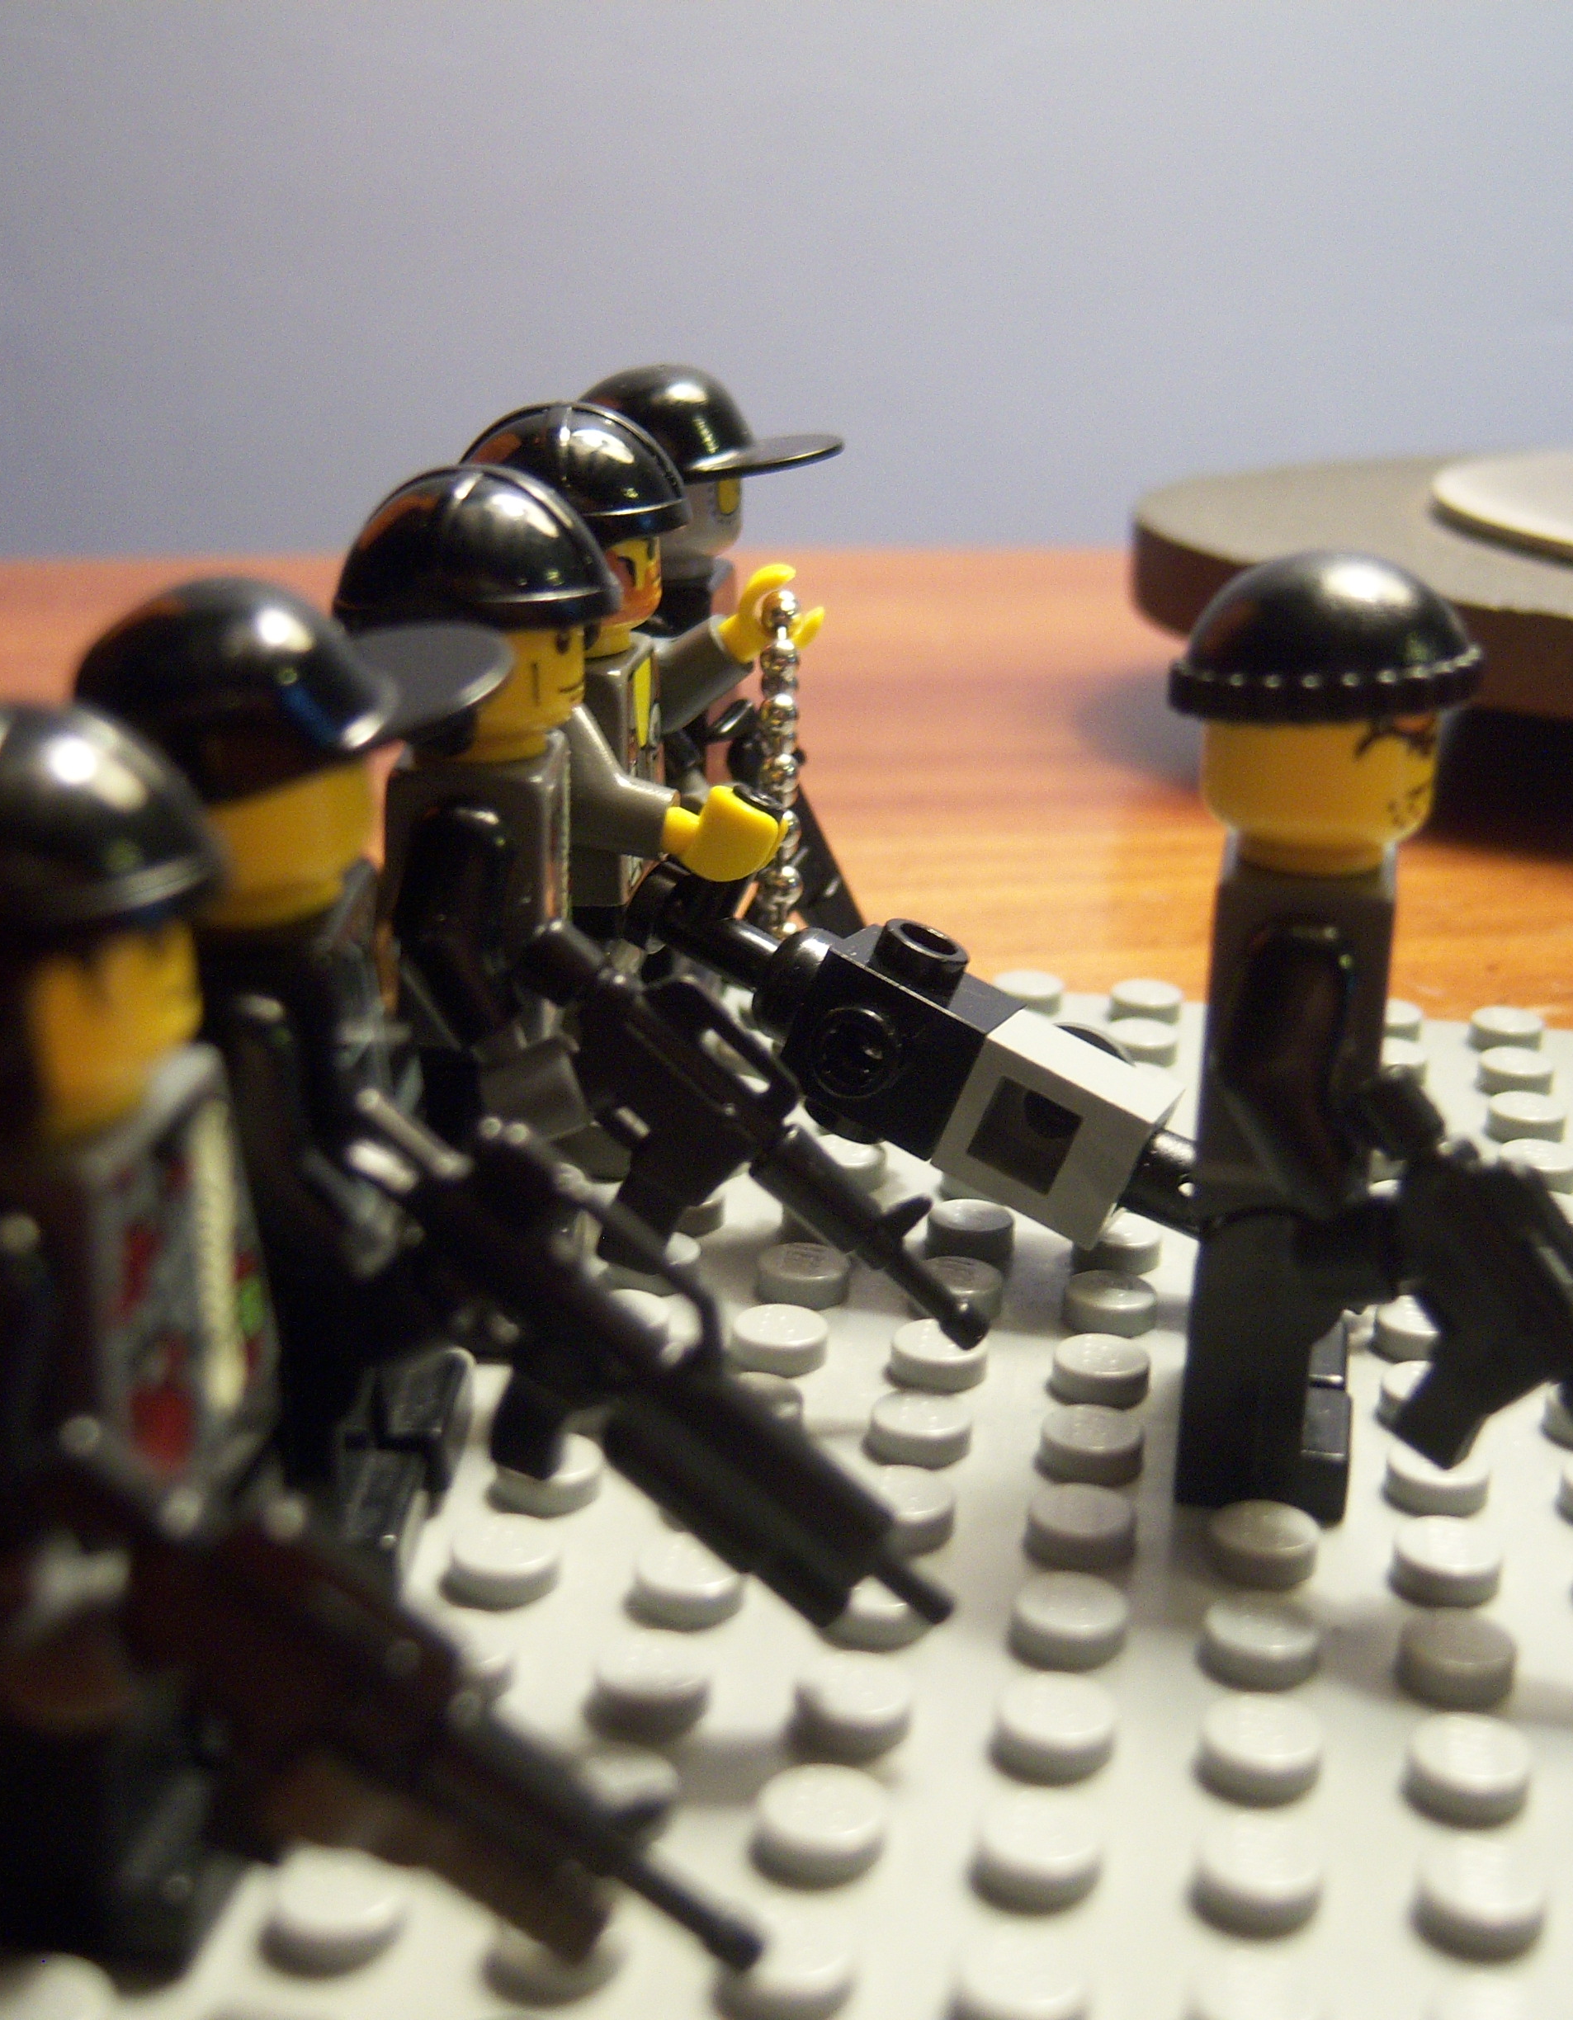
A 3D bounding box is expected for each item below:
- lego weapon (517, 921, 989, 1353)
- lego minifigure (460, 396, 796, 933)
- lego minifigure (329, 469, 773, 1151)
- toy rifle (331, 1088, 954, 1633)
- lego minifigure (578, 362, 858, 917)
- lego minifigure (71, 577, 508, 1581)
[{"bbox_3d":[-0.003,0.008,0.135,0.029,0.015,0.004,43,23,-2],"label":"lego weapon"},{"bbox_3d":[-0.009,-0.013,0.163,0.020,0.043,0.022,4,19,8],"label":"lego minifigure"},{"bbox_3d":[-0.014,-0.005,0.141,0.018,0.043,0.021,4,19,8],"label":"lego minifigure"},{"bbox_3d":[-0.006,0.015,0.112,0.032,0.013,0.004,41,23,-1],"label":"toy rifle"},{"bbox_3d":[-0.004,-0.020,0.185,0.020,0.043,0.021,4,19,8],"label":"lego minifigure"},{"bbox_3d":[-0.020,0.003,0.119,0.019,0.042,0.021,4,19,8],"label":"lego minifigure"}]

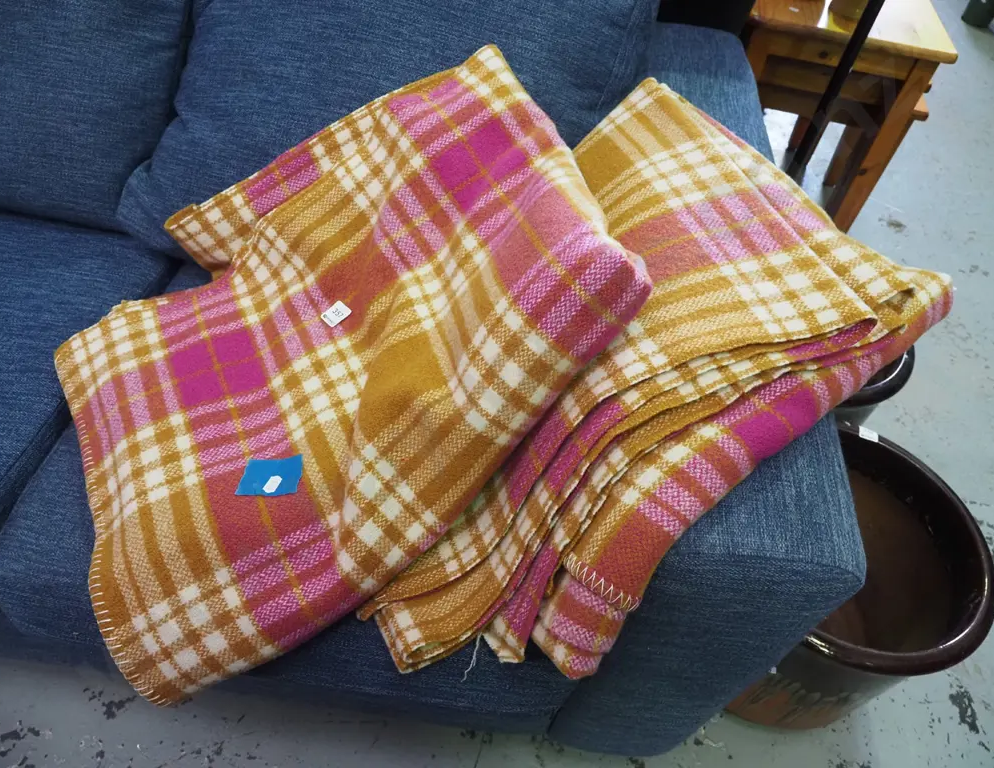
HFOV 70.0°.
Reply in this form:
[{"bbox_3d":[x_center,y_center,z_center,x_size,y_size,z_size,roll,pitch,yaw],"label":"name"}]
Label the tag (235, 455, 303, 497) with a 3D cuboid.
[{"bbox_3d":[-0.296,0.121,0.924,0.085,0.007,0.053,-5,65,-5],"label":"tag"}]

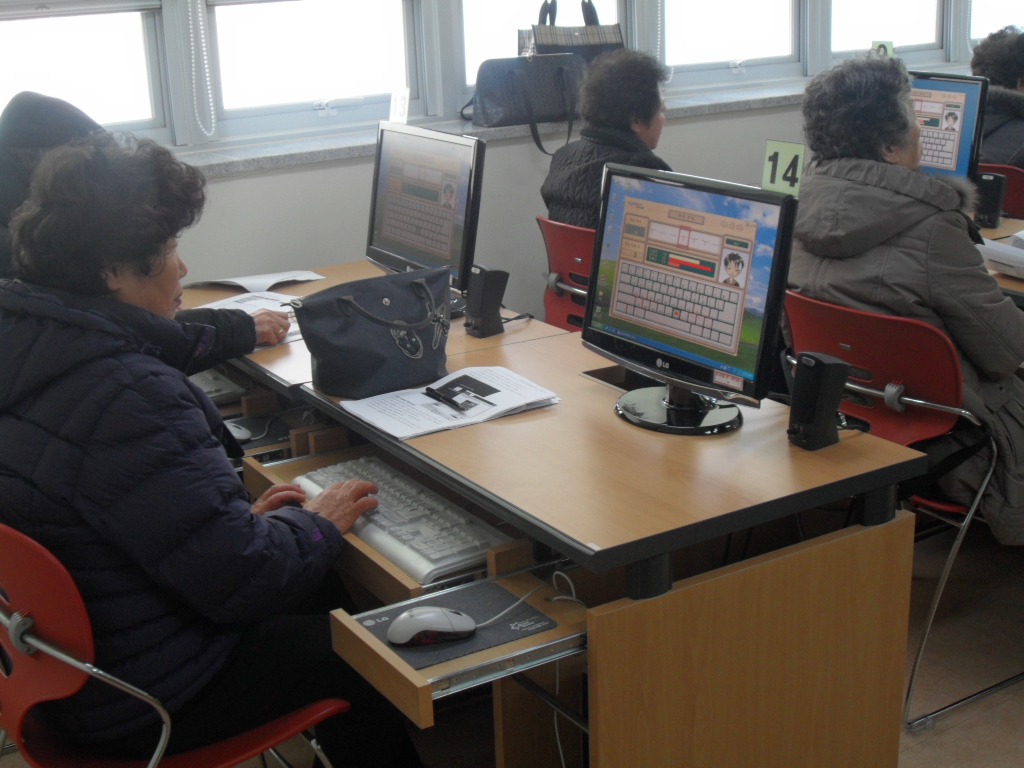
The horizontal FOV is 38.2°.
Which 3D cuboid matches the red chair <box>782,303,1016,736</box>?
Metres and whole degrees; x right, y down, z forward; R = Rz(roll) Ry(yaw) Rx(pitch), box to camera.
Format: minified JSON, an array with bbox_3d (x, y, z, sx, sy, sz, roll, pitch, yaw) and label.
[{"bbox_3d":[0.814,0.180,2.979,0.510,0.770,0.500,-12,20,-30],"label":"red chair"}]

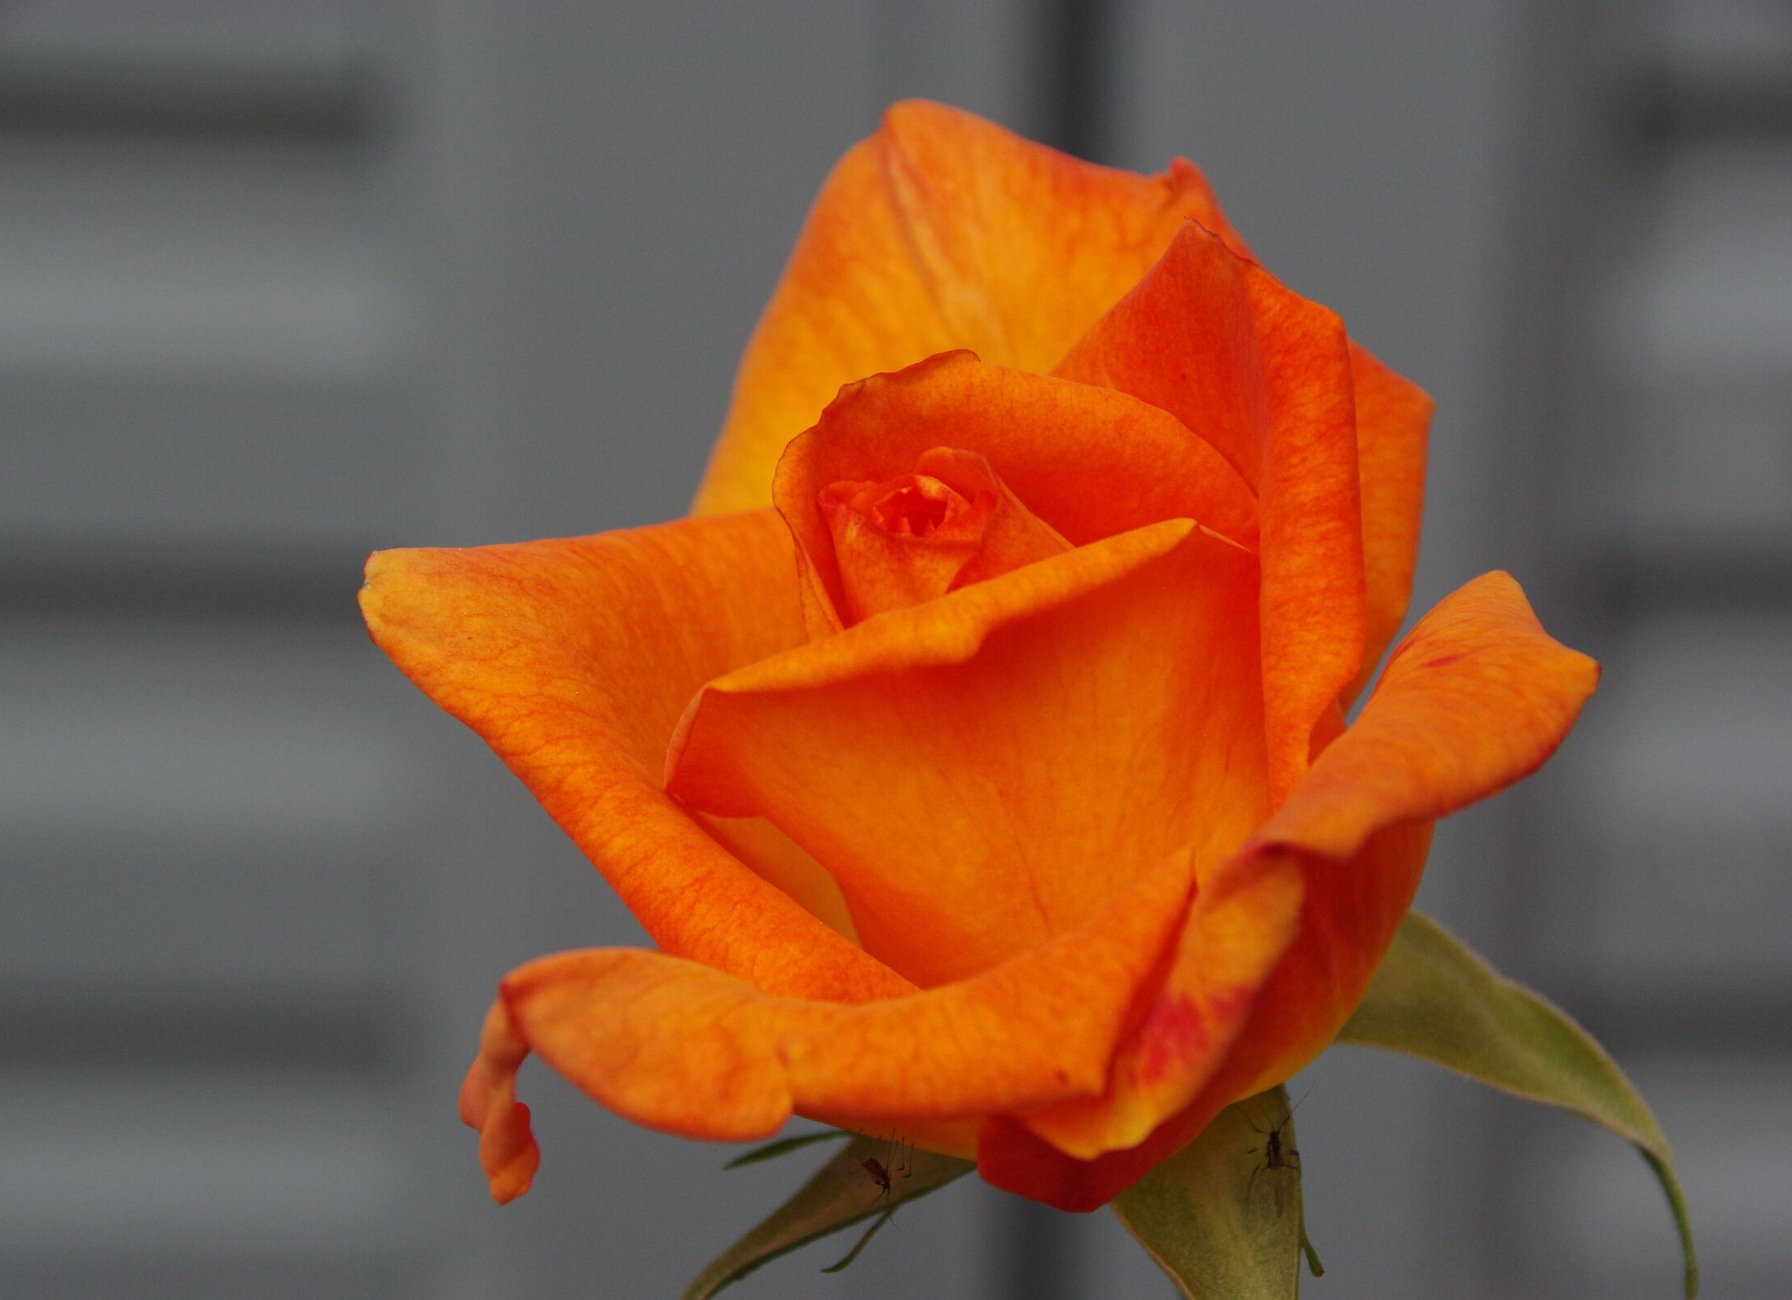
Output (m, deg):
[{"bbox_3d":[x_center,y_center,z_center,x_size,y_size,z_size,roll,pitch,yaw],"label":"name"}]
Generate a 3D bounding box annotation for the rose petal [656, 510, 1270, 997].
[{"bbox_3d":[0.008,0.012,0.613,0.043,0.039,0.025,-14,26,17],"label":"rose petal"}]

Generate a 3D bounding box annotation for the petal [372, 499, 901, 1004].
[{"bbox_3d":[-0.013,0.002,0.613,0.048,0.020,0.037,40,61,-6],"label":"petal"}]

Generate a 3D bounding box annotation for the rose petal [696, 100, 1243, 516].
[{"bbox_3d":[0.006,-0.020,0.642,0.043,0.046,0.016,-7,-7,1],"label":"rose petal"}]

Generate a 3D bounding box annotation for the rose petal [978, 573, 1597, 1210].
[{"bbox_3d":[0.028,0.018,0.610,0.046,0.039,0.034,4,29,-31],"label":"rose petal"}]

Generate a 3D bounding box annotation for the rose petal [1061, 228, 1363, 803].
[{"bbox_3d":[0.023,-0.009,0.625,0.029,0.041,0.024,7,13,20],"label":"rose petal"}]

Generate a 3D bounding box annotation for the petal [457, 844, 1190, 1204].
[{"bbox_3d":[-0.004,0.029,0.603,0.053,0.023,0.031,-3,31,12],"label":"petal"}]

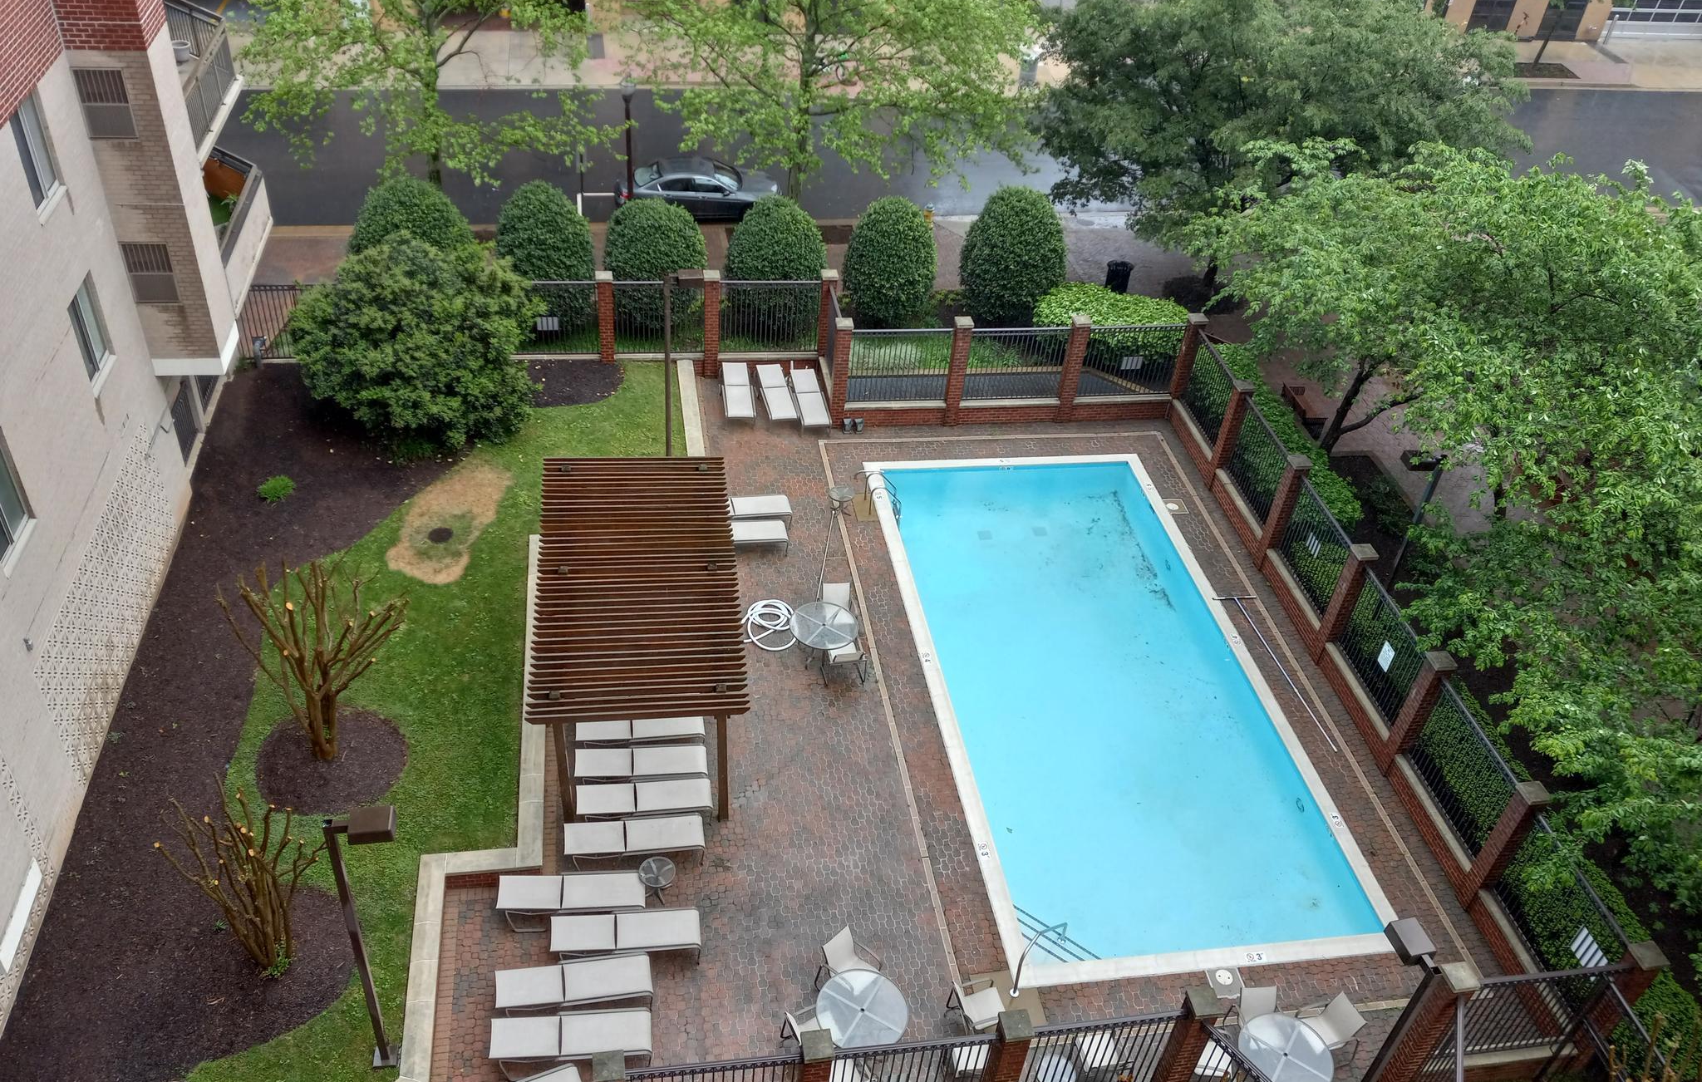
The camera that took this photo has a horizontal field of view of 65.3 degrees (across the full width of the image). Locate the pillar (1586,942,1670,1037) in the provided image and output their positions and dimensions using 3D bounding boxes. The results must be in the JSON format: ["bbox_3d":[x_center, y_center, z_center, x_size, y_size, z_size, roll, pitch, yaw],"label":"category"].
[{"bbox_3d":[9.911,6.154,17.398,0.349,2.525,0.349,-2,40,-10],"label":"pillar"}]

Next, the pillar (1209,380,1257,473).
[{"bbox_3d":[7.823,-2.144,27.408,0.349,2.525,0.349,-2,40,-10],"label":"pillar"}]

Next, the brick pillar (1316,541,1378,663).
[{"bbox_3d":[8.780,1.184,23.716,0.380,2.530,0.380,-2,39,-10],"label":"brick pillar"}]

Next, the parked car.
[{"bbox_3d":[-4.417,-10.298,38.691,4.840,1.460,1.840,-2,39,-10],"label":"parked car"}]

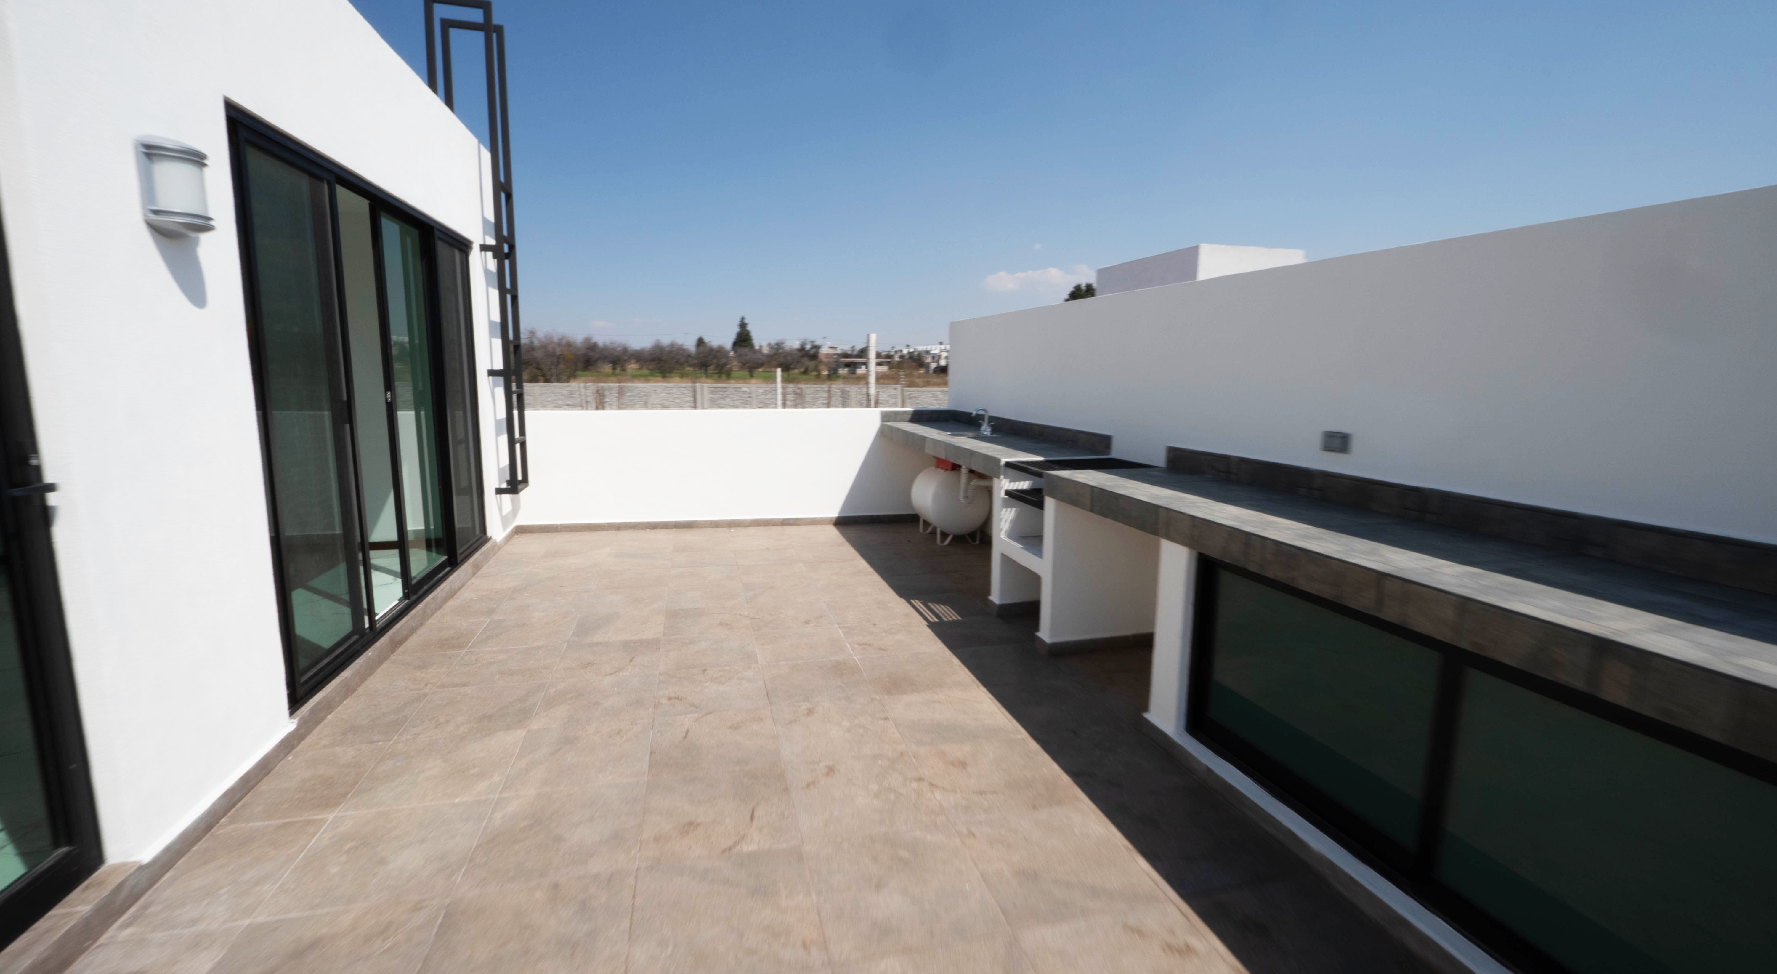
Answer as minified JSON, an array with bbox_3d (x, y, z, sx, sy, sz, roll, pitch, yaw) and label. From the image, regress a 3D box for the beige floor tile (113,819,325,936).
[{"bbox_3d":[-1.769,1.027,1.966,0.329,0.010,0.452,-1,9,-15],"label":"beige floor tile"}]

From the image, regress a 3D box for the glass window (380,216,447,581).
[{"bbox_3d":[-2.619,-0.461,4.117,0.019,1.925,0.607,-1,9,-15],"label":"glass window"}]

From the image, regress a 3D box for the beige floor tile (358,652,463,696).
[{"bbox_3d":[-2.136,0.831,3.324,0.302,0.012,0.446,-1,9,-15],"label":"beige floor tile"}]

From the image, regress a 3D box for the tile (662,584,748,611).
[{"bbox_3d":[-1.106,0.661,4.498,0.450,0.010,0.450,-1,9,-15],"label":"tile"}]

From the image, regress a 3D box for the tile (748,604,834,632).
[{"bbox_3d":[-0.550,0.724,4.179,0.450,0.010,0.450,-1,9,-15],"label":"tile"}]

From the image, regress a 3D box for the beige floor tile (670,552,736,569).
[{"bbox_3d":[-1.336,0.519,5.367,0.450,0.010,0.450,-1,9,-15],"label":"beige floor tile"}]

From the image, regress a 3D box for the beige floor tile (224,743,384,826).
[{"bbox_3d":[-1.905,0.972,2.450,0.302,0.012,0.455,-1,9,-15],"label":"beige floor tile"}]

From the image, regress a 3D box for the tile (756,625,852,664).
[{"bbox_3d":[-0.431,0.790,3.704,0.450,0.010,0.452,-1,9,-15],"label":"tile"}]

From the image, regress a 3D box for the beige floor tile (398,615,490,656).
[{"bbox_3d":[-2.236,0.757,3.738,0.300,0.010,0.450,-1,9,-15],"label":"beige floor tile"}]

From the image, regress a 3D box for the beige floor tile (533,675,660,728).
[{"bbox_3d":[-1.187,0.875,3.043,0.450,0.010,0.452,-1,9,-15],"label":"beige floor tile"}]

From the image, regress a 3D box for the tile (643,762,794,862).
[{"bbox_3d":[-0.530,1.017,2.326,0.450,0.010,0.450,-1,9,-15],"label":"tile"}]

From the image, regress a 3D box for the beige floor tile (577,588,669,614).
[{"bbox_3d":[-1.546,0.670,4.383,0.450,0.010,0.450,-1,9,-15],"label":"beige floor tile"}]

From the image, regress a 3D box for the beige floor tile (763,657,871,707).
[{"bbox_3d":[-0.320,0.866,3.310,0.450,0.010,0.450,-1,9,-15],"label":"beige floor tile"}]

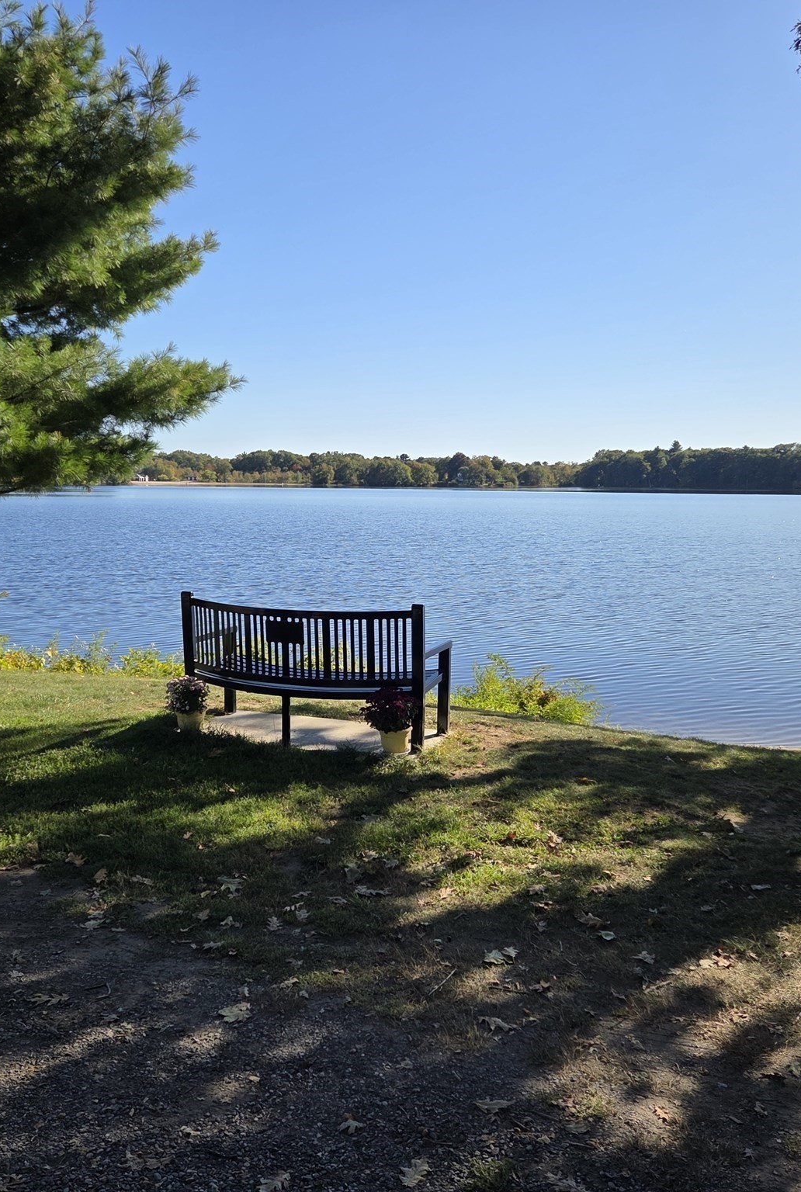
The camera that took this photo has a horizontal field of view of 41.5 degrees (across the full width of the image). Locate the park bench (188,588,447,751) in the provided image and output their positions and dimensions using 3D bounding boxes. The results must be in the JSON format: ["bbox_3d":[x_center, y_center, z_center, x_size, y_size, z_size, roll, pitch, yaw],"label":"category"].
[{"bbox_3d":[-0.605,0.462,7.095,1.770,0.925,0.810,3,7,22],"label":"park bench"}]

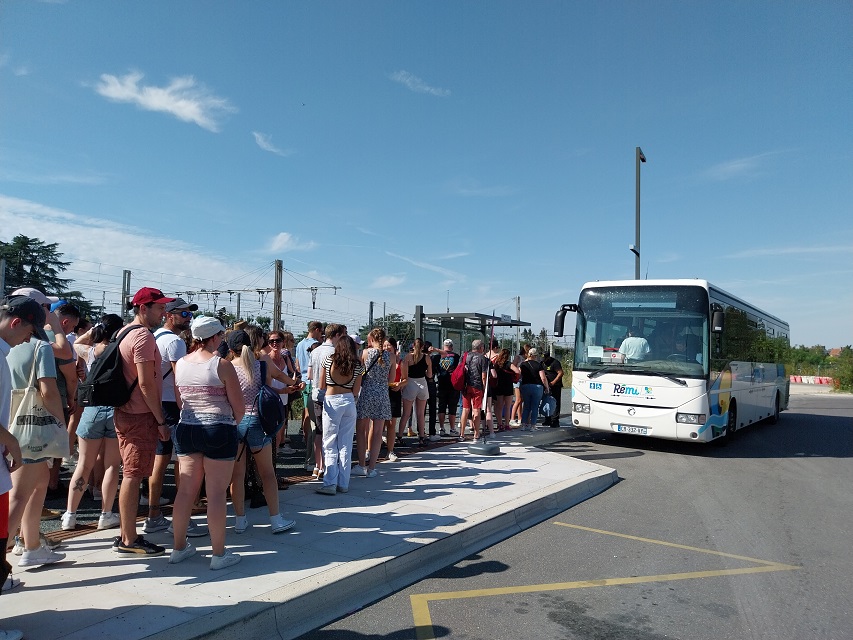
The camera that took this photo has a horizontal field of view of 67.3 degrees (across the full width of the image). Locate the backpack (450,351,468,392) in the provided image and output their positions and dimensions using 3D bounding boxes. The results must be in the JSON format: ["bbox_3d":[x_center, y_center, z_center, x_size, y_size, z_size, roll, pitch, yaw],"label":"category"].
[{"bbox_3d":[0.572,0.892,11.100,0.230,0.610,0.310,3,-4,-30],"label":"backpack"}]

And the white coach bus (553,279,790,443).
[{"bbox_3d":[7.390,1.254,16.895,2.650,3.220,12.460,-2,-5,35],"label":"white coach bus"}]

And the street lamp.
[{"bbox_3d":[6.322,-1.200,19.136,0.200,8.060,2.000,-1,-4,27],"label":"street lamp"}]

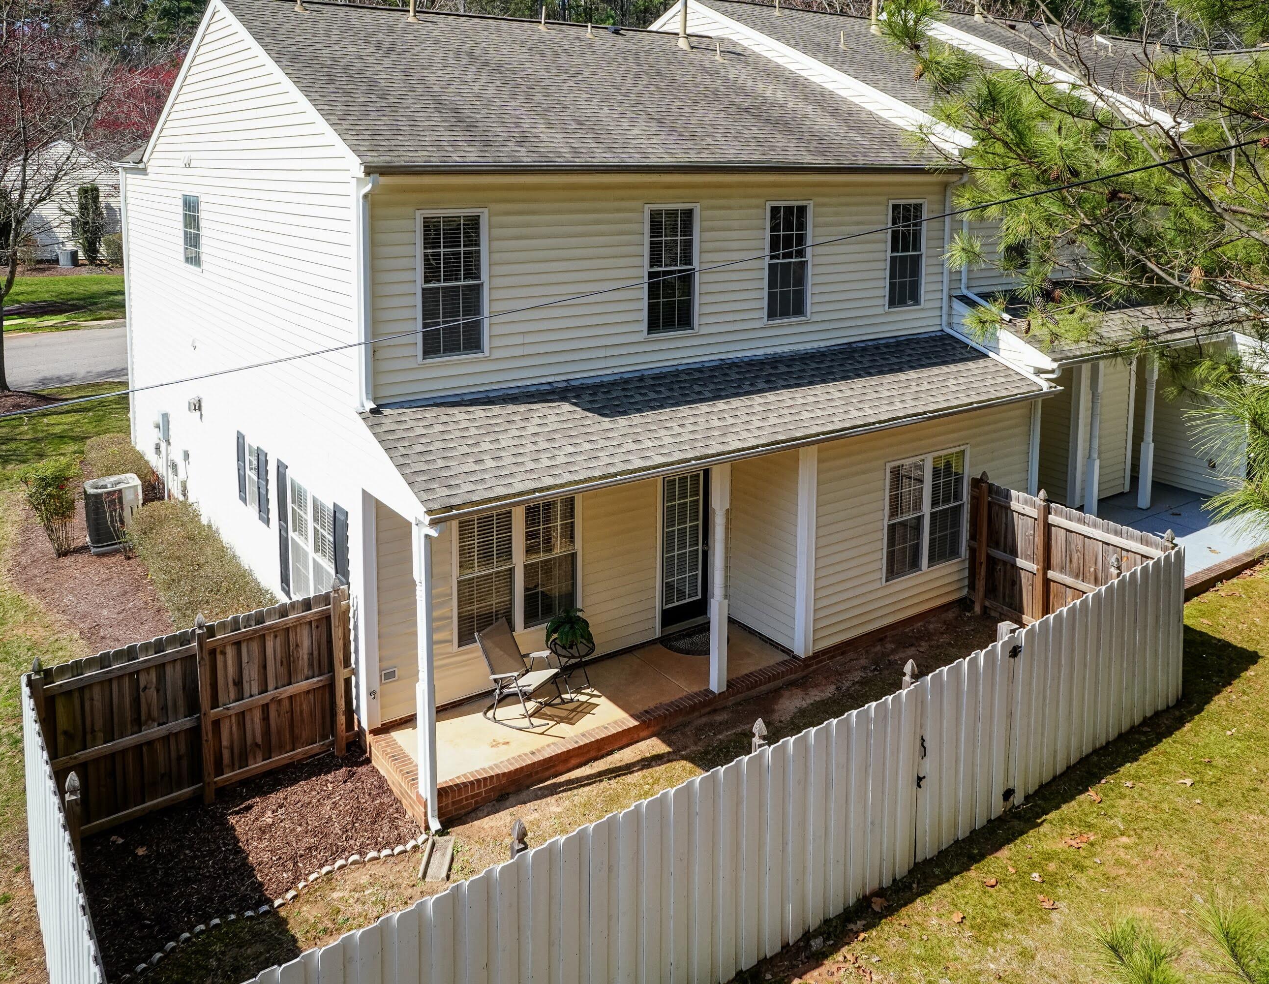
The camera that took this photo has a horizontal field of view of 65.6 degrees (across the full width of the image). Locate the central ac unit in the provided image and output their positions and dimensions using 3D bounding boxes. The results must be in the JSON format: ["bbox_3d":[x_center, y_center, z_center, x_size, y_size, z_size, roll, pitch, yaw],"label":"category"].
[{"bbox_3d":[-8.822,0.361,16.654,0.750,0.980,0.750,-11,20,-34],"label":"central ac unit"}]

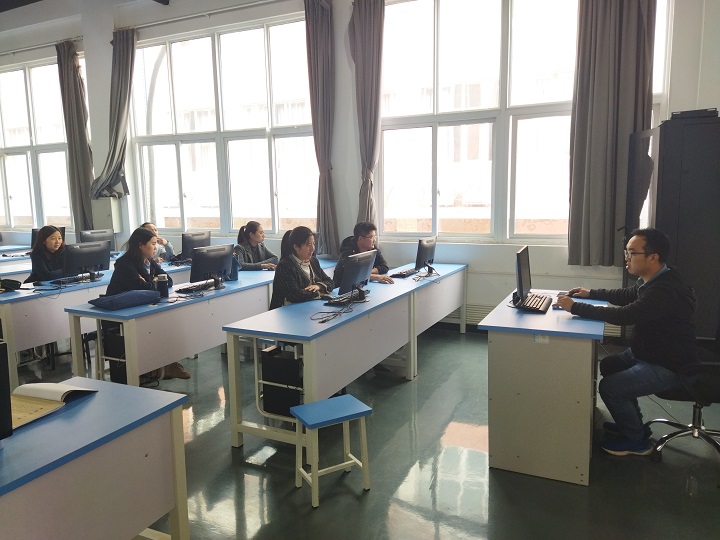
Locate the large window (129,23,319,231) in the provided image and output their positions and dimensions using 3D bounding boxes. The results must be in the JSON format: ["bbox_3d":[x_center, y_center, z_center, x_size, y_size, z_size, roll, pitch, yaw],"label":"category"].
[{"bbox_3d":[-1.854,-1.817,7.424,3.050,2.630,0.150,3,9,25],"label":"large window"}]

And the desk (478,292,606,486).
[{"bbox_3d":[1.157,0.611,3.397,0.620,0.784,1.170,2,9,26],"label":"desk"}]

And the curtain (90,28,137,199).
[{"bbox_3d":[-3.322,-2.057,7.516,0.850,2.130,0.280,2,9,26],"label":"curtain"}]

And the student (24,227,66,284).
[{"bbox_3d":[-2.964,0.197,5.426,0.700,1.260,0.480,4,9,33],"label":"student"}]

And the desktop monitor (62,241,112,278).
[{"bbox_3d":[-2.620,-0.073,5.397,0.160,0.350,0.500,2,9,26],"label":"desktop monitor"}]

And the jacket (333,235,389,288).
[{"bbox_3d":[-0.018,0.006,5.129,0.520,0.640,0.540,4,9,31],"label":"jacket"}]

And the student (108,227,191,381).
[{"bbox_3d":[-1.772,0.279,4.680,0.700,1.230,0.500,2,9,26],"label":"student"}]

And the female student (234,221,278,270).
[{"bbox_3d":[-1.118,0.084,5.971,0.660,1.210,0.500,2,9,26],"label":"female student"}]

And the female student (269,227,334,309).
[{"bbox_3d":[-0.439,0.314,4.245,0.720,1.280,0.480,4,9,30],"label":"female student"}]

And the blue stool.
[{"bbox_3d":[-0.147,0.923,2.891,0.355,0.430,0.245,-5,9,-29],"label":"blue stool"}]

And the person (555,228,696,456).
[{"bbox_3d":[1.545,0.374,3.292,0.740,1.260,0.580,2,9,26],"label":"person"}]

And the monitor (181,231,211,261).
[{"bbox_3d":[-1.892,-0.265,6.524,0.200,0.360,0.490,3,9,25],"label":"monitor"}]

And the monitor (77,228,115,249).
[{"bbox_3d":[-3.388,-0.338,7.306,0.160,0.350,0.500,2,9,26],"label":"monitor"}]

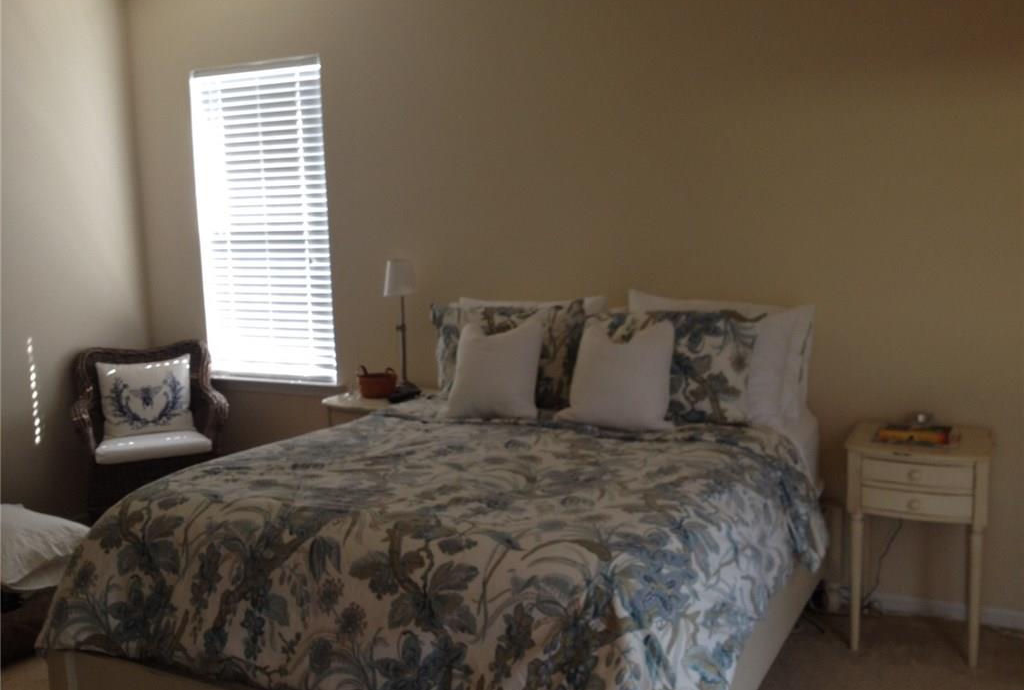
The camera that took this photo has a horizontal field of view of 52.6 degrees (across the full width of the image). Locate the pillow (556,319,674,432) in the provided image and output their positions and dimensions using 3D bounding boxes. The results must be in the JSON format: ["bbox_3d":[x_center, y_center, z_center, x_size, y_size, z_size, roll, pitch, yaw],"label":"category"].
[{"bbox_3d":[0.367,0.100,3.702,0.412,0.402,0.147,2,-7,27],"label":"pillow"}]

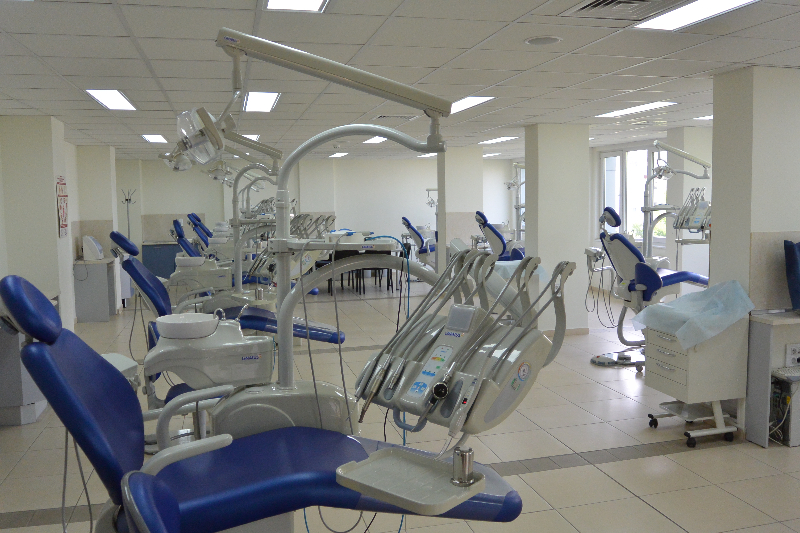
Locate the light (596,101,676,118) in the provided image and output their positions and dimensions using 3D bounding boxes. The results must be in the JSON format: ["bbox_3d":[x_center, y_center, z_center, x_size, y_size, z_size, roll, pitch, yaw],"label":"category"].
[{"bbox_3d":[2.298,-1.540,6.749,0.275,0.050,1.140,-2,6,-14],"label":"light"}]

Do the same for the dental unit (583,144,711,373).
[{"bbox_3d":[2.821,-0.210,7.384,1.960,2.210,1.230,-2,6,-14],"label":"dental unit"}]

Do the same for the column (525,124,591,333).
[{"bbox_3d":[1.869,-0.420,8.263,0.650,2.482,0.370,-2,6,-14],"label":"column"}]

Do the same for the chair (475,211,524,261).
[{"bbox_3d":[1.883,-0.067,9.859,1.640,1.470,0.700,-2,6,-14],"label":"chair"}]

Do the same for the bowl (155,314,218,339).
[{"bbox_3d":[-0.843,0.242,2.743,0.250,0.070,0.250,-2,6,-14],"label":"bowl"}]

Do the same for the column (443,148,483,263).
[{"bbox_3d":[1.018,-0.733,11.587,0.660,2.482,0.380,-2,6,-14],"label":"column"}]

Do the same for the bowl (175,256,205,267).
[{"bbox_3d":[-1.734,-0.025,5.703,0.246,0.070,0.246,-2,6,-14],"label":"bowl"}]

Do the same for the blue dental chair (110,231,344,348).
[{"bbox_3d":[-1.263,0.438,5.263,1.690,1.440,0.700,-2,6,-14],"label":"blue dental chair"}]

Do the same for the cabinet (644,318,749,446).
[{"bbox_3d":[2.047,0.745,4.758,0.465,0.840,0.480,-2,6,-14],"label":"cabinet"}]

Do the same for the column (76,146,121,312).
[{"bbox_3d":[-4.511,-0.540,10.349,0.465,2.482,0.360,-2,6,-14],"label":"column"}]

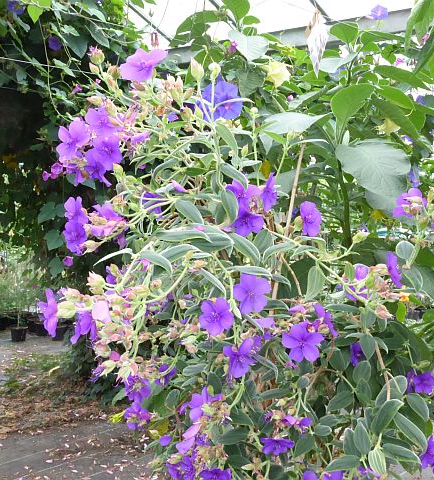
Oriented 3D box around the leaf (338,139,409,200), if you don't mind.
[{"bbox_3d":[0.446,-0.199,1.850,0.212,0.169,0.090,0,3,0],"label":"leaf"}]

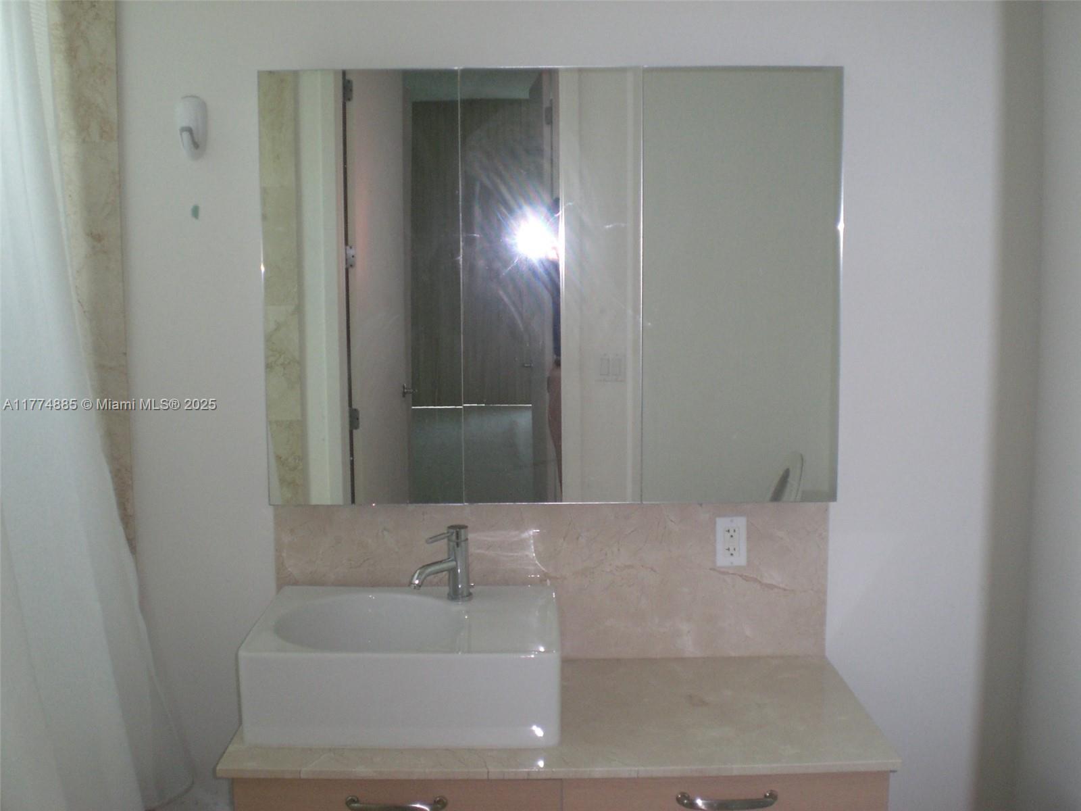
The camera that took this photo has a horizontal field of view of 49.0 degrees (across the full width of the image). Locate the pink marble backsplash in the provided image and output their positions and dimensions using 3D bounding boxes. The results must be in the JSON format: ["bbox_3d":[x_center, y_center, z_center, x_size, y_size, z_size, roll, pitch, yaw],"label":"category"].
[{"bbox_3d":[0.029,0.394,2.693,1.247,0.368,0.020,0,8,-1],"label":"pink marble backsplash"}]

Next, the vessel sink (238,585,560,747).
[{"bbox_3d":[-0.264,0.522,2.436,0.595,0.186,0.434,0,8,-1],"label":"vessel sink"}]

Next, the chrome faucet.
[{"bbox_3d":[-0.209,0.339,2.507,0.147,0.157,0.049,-7,10,-40],"label":"chrome faucet"}]

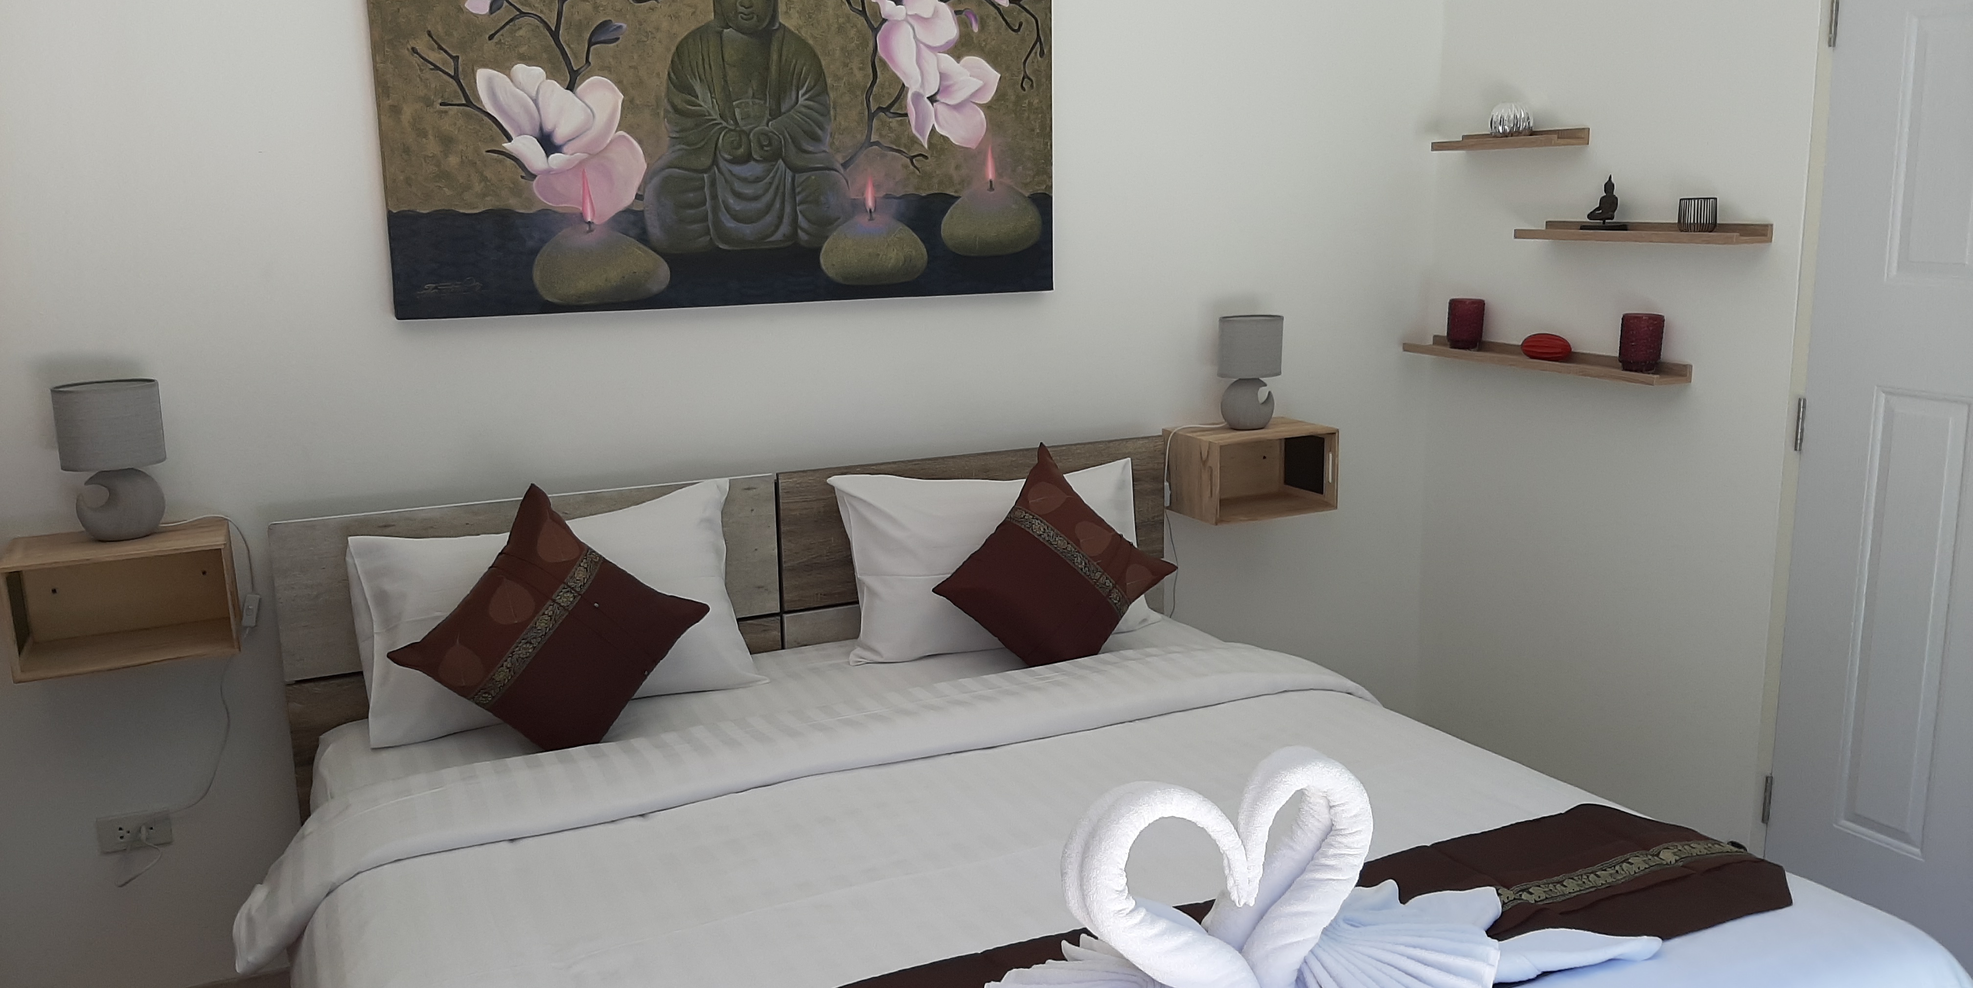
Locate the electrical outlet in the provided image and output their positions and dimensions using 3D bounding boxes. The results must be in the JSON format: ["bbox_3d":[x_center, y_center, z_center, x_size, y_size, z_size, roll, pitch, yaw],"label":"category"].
[{"bbox_3d":[-1.599,0.636,2.782,0.122,0.070,0.014,-6,12,-24],"label":"electrical outlet"}]

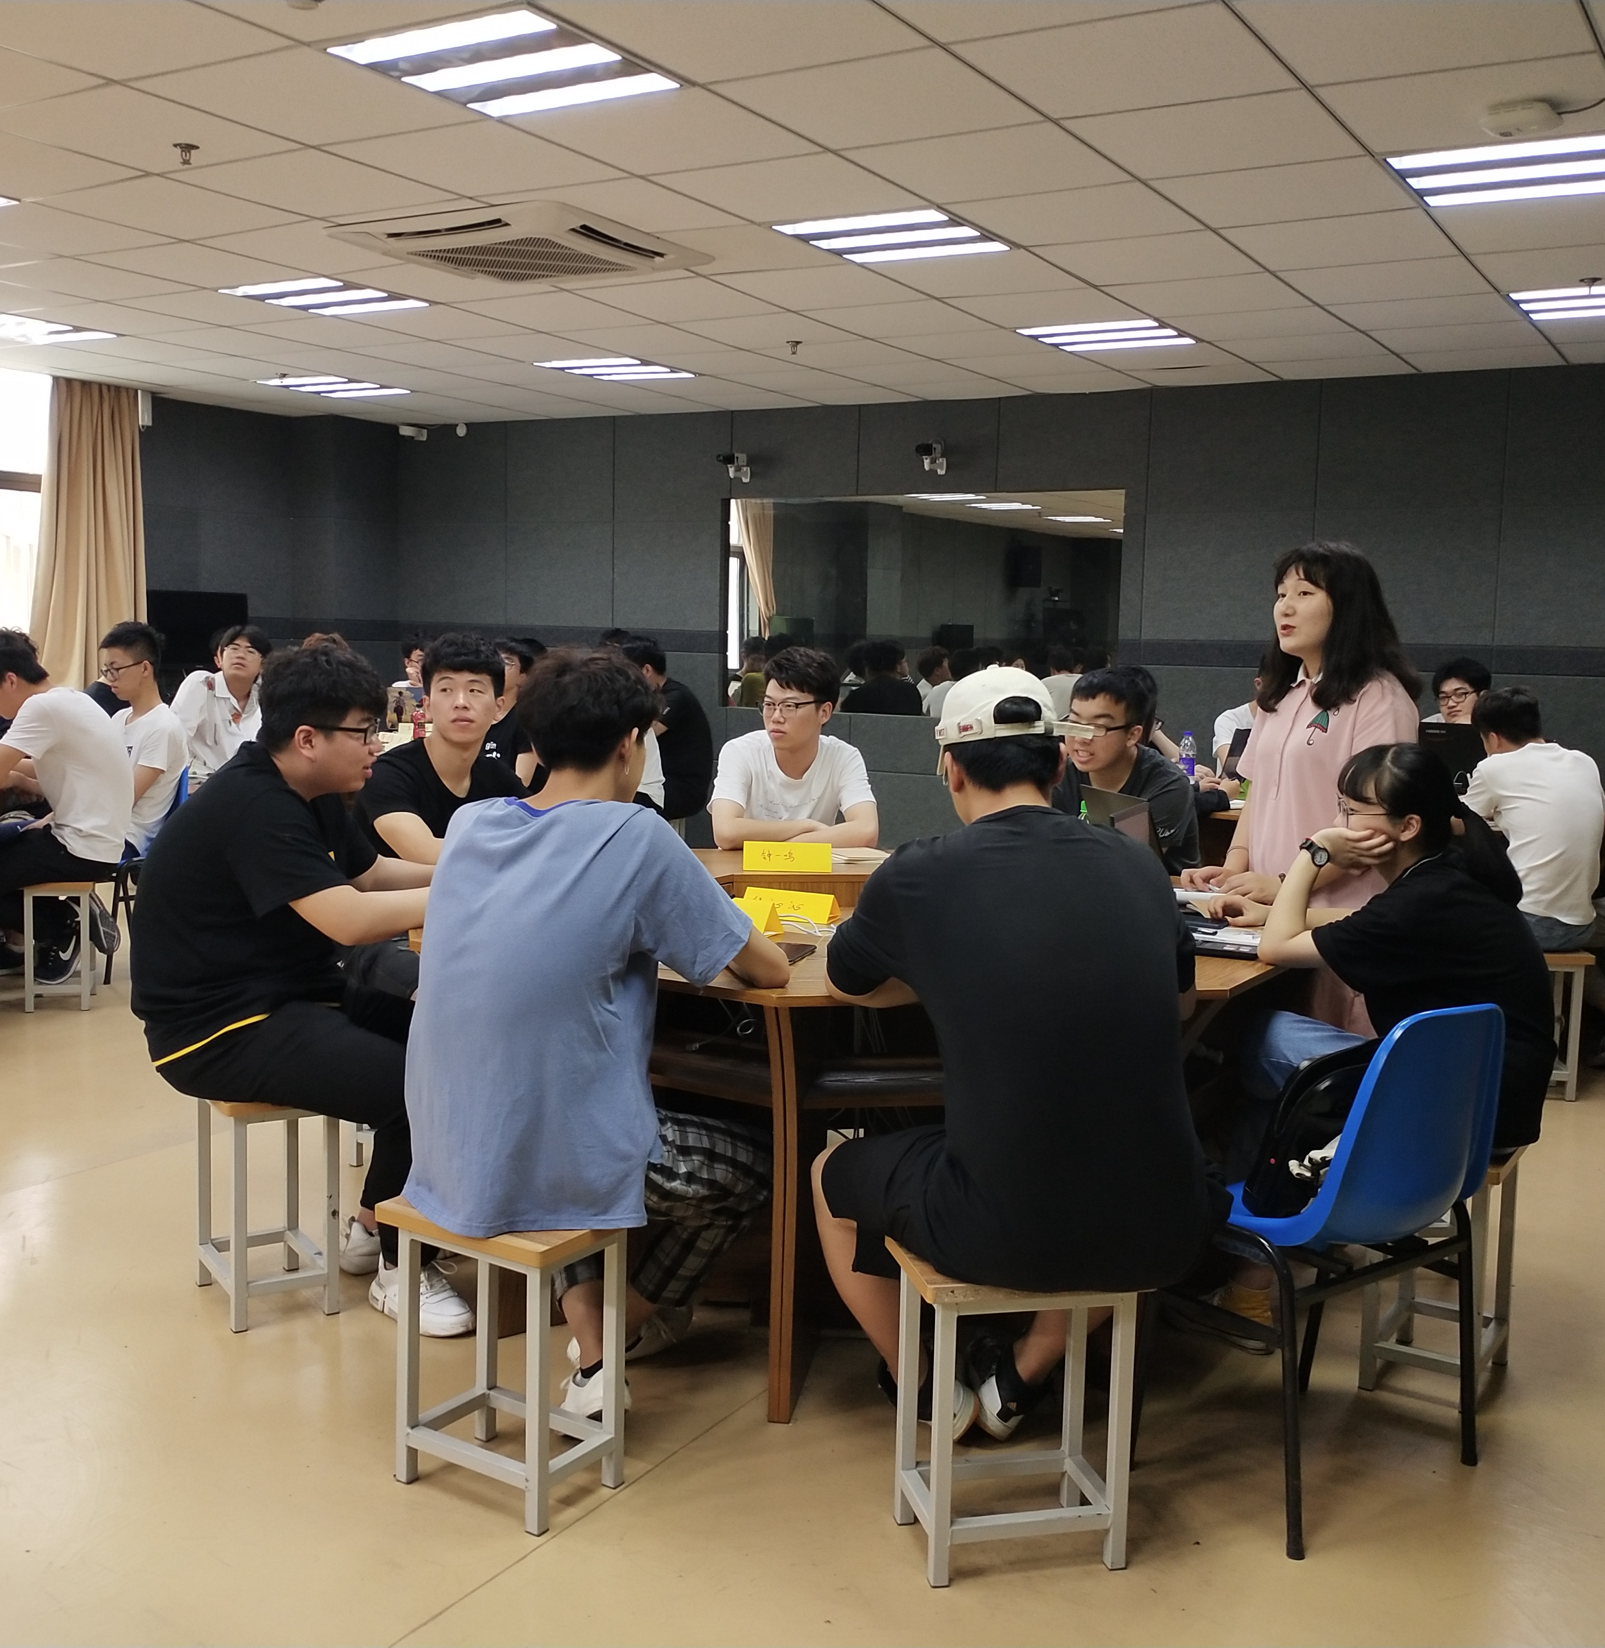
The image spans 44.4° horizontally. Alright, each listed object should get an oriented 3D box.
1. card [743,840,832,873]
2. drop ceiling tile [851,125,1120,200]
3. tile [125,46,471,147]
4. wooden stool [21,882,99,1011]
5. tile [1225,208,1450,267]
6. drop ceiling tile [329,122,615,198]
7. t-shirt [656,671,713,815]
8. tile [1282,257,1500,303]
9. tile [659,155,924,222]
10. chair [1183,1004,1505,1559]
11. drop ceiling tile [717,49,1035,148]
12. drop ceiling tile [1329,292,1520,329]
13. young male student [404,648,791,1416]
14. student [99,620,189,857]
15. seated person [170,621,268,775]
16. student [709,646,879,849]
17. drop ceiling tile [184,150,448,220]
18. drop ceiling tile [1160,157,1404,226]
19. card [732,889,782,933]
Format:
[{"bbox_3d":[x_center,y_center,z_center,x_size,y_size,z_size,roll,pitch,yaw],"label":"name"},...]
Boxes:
[{"bbox_3d":[-0.035,0.081,4.750,0.210,0.070,0.070,1,5,0],"label":"card"},{"bbox_3d":[0.499,-1.730,5.146,0.600,0.020,0.600,4,5,30],"label":"drop ceiling tile"},{"bbox_3d":[-1.130,-1.672,4.526,0.595,0.020,0.595,4,6,31],"label":"tile"},{"bbox_3d":[-2.615,0.415,6.957,0.234,0.445,0.340,0,6,-17],"label":"wooden stool"},{"bbox_3d":[1.620,-1.751,5.883,0.600,0.020,0.600,4,5,30],"label":"tile"},{"bbox_3d":[-0.817,-1.695,5.005,0.600,0.020,0.600,4,6,30],"label":"drop ceiling tile"},{"bbox_3d":[-0.560,-0.342,8.800,0.330,0.640,0.460,1,5,-3],"label":"t-shirt"},{"bbox_3d":[1.841,-1.704,6.162,0.600,0.020,0.600,4,6,33],"label":"tile"},{"bbox_3d":[-0.019,-1.764,5.446,0.600,0.020,0.600,4,5,30],"label":"tile"},{"bbox_3d":[0.885,0.710,3.370,0.510,0.810,0.510,-2,6,-37],"label":"chair"},{"bbox_3d":[0.198,-1.703,4.628,0.600,0.020,0.600,4,5,30],"label":"drop ceiling tile"},{"bbox_3d":[2.205,-1.803,6.921,0.595,0.020,0.595,4,6,31],"label":"drop ceiling tile"},{"bbox_3d":[-0.320,0.378,3.315,0.500,1.350,0.800,4,6,28],"label":"young male student"},{"bbox_3d":[-2.400,-0.060,6.750,0.680,1.270,0.470,-2,6,-37],"label":"student"},{"bbox_3d":[-2.050,-0.010,6.950,0.550,1.330,0.750,0,5,-12],"label":"seated person"},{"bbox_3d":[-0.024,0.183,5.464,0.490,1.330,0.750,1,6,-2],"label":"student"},{"bbox_3d":[-1.358,-1.805,5.527,0.600,0.020,0.600,4,5,30],"label":"drop ceiling tile"},{"bbox_3d":[1.282,-1.671,5.200,0.595,0.020,0.595,4,6,30],"label":"drop ceiling tile"},{"bbox_3d":[-0.132,0.196,4.290,0.065,0.065,0.210,-4,7,-43],"label":"card"}]

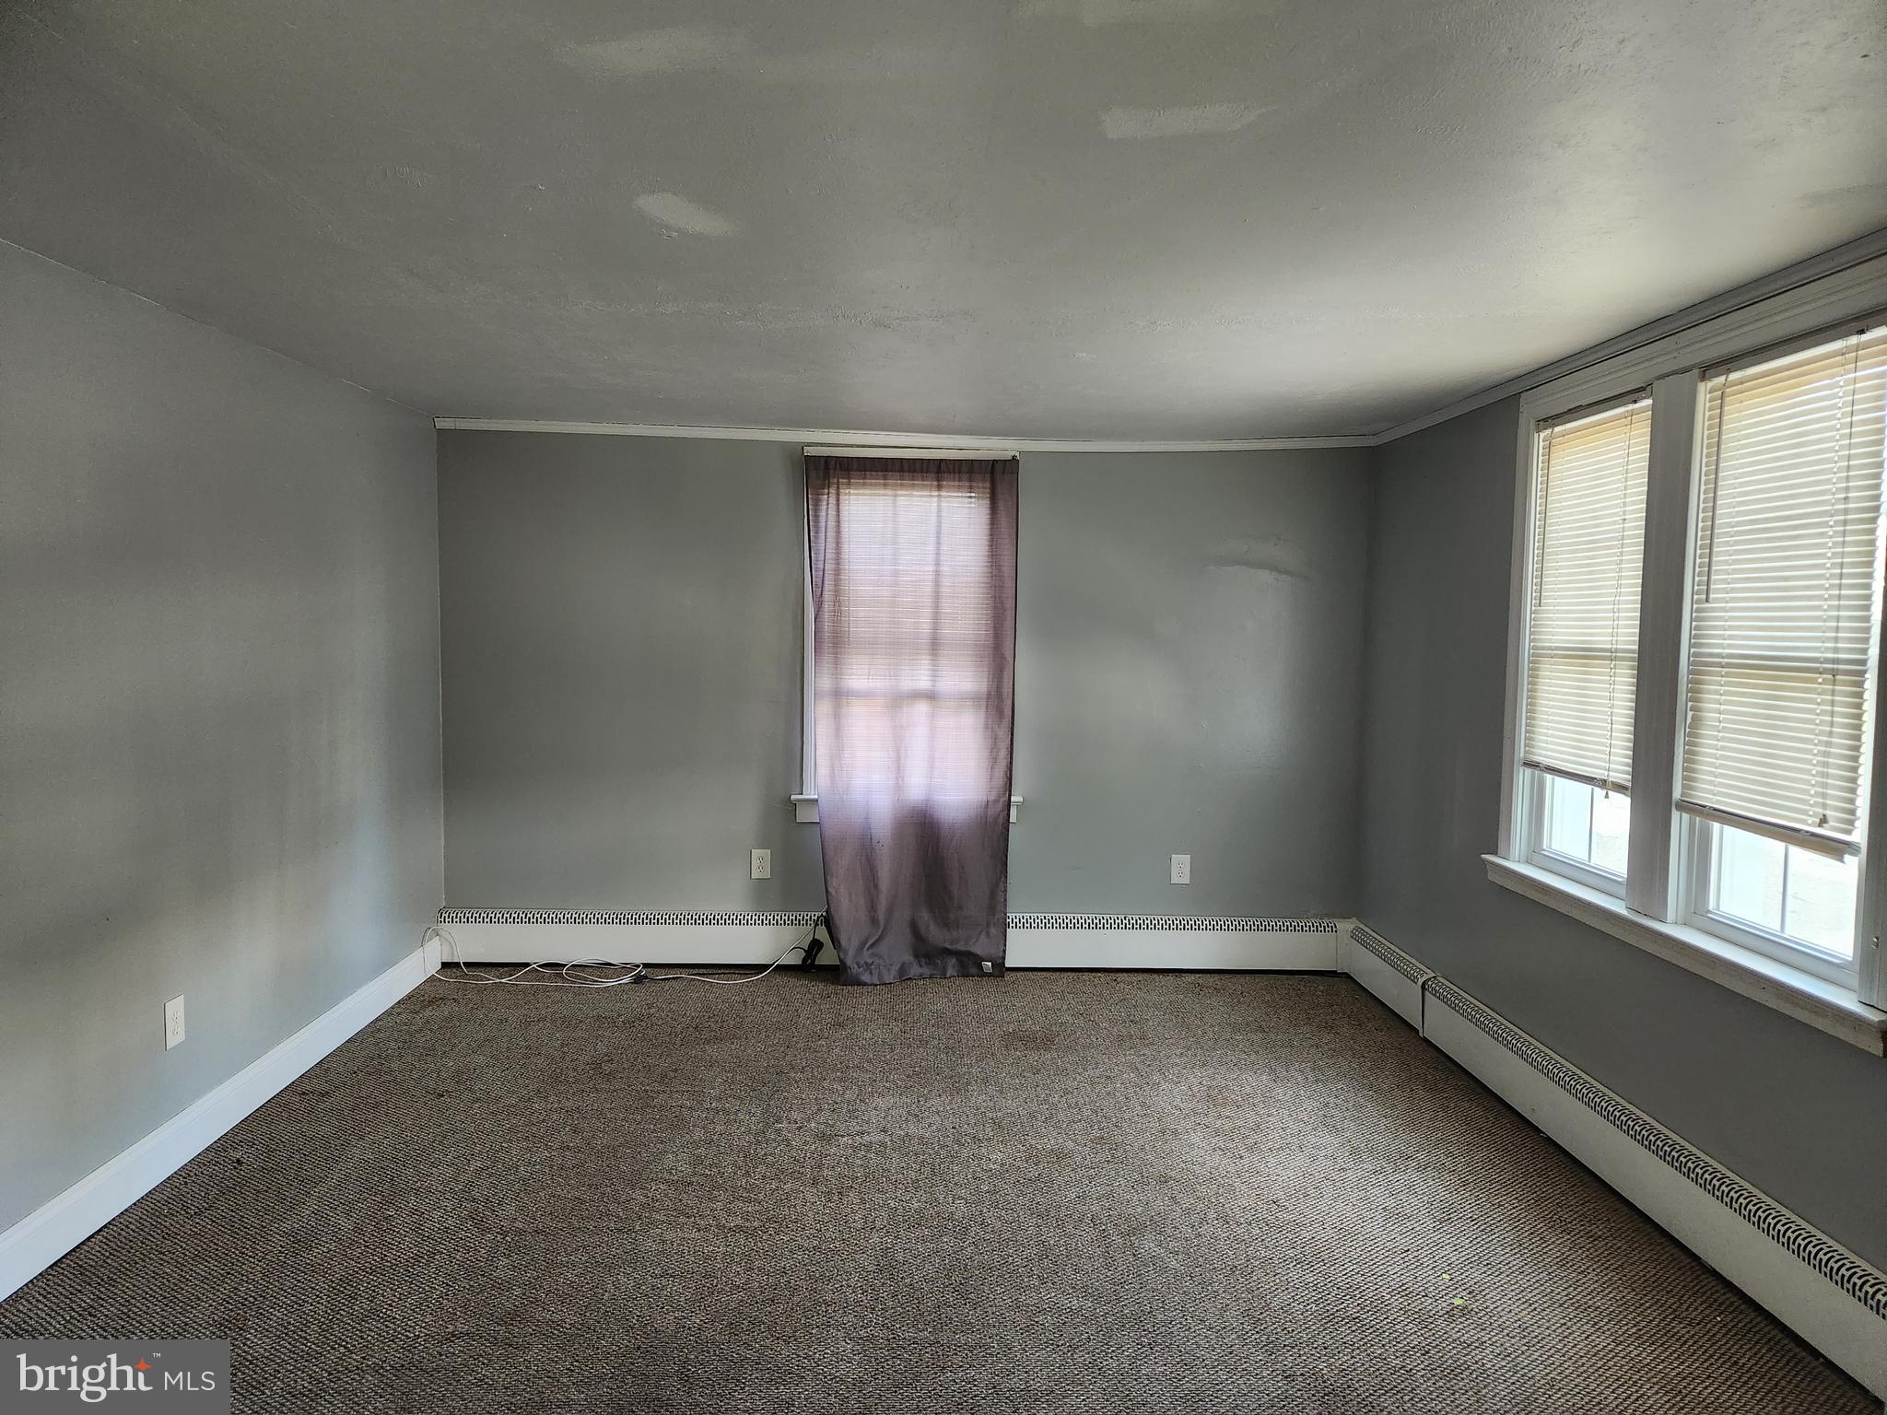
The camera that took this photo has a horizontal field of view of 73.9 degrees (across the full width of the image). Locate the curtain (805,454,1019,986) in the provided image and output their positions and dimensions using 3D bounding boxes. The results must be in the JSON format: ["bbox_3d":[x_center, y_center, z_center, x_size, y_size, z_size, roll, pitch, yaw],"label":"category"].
[{"bbox_3d":[-0.130,0.043,4.828,0.833,2.018,0.181,1,4,-2],"label":"curtain"}]

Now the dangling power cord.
[{"bbox_3d":[-1.217,0.941,4.804,1.476,0.201,0.251,1,4,-2],"label":"dangling power cord"}]

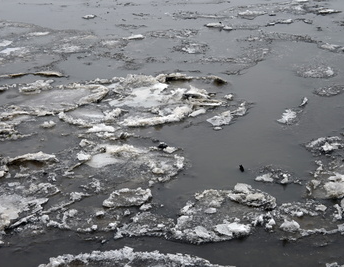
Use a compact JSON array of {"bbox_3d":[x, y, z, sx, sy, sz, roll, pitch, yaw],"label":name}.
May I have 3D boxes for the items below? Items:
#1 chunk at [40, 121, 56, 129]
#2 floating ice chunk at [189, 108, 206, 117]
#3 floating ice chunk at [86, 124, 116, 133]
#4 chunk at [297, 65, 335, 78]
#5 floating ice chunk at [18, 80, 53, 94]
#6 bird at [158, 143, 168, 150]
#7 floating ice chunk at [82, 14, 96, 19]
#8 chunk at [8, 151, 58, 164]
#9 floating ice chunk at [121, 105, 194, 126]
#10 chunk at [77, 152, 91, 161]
[{"bbox_3d":[-5.159,-0.377,34.815,0.647,0.200,0.385,-3,18,-8],"label":"chunk"},{"bbox_3d":[0.922,-0.741,29.572,0.603,0.133,0.514,0,18,0],"label":"floating ice chunk"},{"bbox_3d":[-2.908,-0.207,34.375,1.221,0.150,0.510,-2,18,-5],"label":"floating ice chunk"},{"bbox_3d":[7.600,-3.267,43.790,2.018,0.150,2.153,3,18,10],"label":"chunk"},{"bbox_3d":[-5.324,-1.849,32.762,1.349,0.270,1.410,0,18,0],"label":"floating ice chunk"},{"bbox_3d":[-0.321,0.509,31.442,0.380,0.220,0.170,0,18,-1],"label":"bird"},{"bbox_3d":[-4.732,-6.735,47.959,0.771,0.170,0.706,0,18,0],"label":"floating ice chunk"},{"bbox_3d":[-4.137,0.696,24.905,1.421,0.284,0.563,0,18,0],"label":"chunk"},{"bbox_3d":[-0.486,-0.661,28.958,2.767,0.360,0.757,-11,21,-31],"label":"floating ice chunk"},{"bbox_3d":[-2.666,0.690,25.186,0.403,0.121,0.404,0,18,0],"label":"chunk"}]

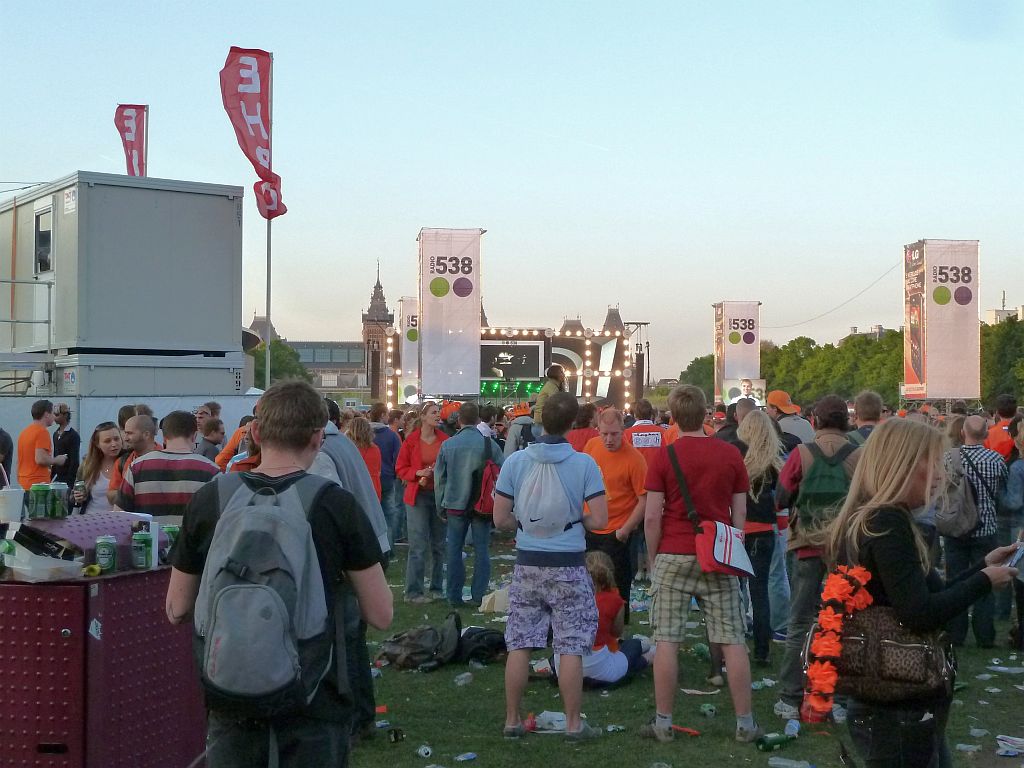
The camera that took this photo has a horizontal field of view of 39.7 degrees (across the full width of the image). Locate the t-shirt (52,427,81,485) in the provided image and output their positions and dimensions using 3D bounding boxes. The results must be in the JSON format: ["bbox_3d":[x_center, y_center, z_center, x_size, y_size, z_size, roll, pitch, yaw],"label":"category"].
[{"bbox_3d":[-4.769,0.797,15.200,0.470,0.700,0.290,-1,-1,37],"label":"t-shirt"}]

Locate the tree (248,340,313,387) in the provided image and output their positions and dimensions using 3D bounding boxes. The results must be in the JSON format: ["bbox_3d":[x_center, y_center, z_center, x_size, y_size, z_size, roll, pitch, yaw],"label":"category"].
[{"bbox_3d":[-27.831,-0.058,165.000,9.500,10.400,9.500,0,-1,0],"label":"tree"}]

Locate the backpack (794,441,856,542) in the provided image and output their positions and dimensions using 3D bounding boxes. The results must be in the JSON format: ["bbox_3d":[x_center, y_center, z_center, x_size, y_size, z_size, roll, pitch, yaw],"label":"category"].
[{"bbox_3d":[1.722,0.581,7.750,0.350,0.500,0.200,0,-1,9],"label":"backpack"}]

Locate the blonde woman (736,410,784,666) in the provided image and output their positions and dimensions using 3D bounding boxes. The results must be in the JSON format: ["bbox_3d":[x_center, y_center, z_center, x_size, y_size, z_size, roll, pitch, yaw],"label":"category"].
[{"bbox_3d":[1.684,1.049,9.700,0.460,1.720,0.340,0,-1,-3],"label":"blonde woman"}]

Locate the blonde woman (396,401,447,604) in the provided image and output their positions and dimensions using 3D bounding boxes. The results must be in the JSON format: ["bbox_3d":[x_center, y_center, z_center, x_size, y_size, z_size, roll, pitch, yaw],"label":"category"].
[{"bbox_3d":[-0.778,1.014,12.200,0.480,1.710,0.330,1,-1,-30],"label":"blonde woman"}]

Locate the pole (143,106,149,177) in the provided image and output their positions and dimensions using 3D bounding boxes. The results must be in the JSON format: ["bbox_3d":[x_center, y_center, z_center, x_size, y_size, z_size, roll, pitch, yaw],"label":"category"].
[{"bbox_3d":[-7.966,-1.981,30.950,0.080,8.200,0.080,0,-1,0],"label":"pole"}]

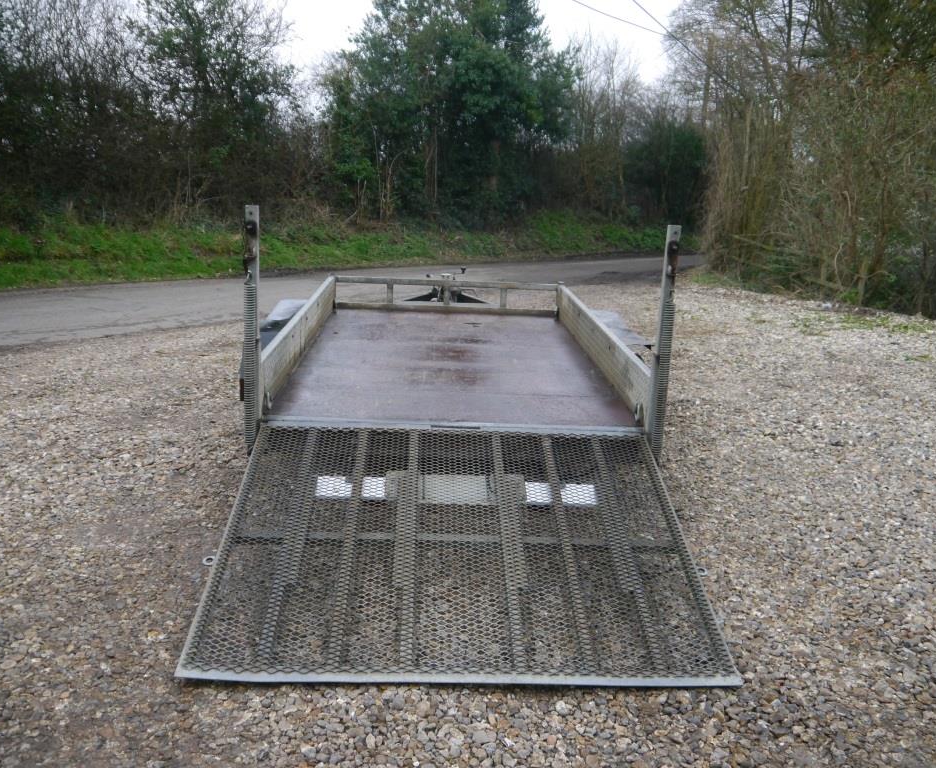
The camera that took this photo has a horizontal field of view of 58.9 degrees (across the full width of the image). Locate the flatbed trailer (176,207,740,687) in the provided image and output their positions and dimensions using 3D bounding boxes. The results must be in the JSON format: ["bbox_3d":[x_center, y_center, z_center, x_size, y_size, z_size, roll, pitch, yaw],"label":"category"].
[{"bbox_3d":[-0.099,-0.405,5.245,2.200,1.420,5.690,2,14,-3],"label":"flatbed trailer"}]

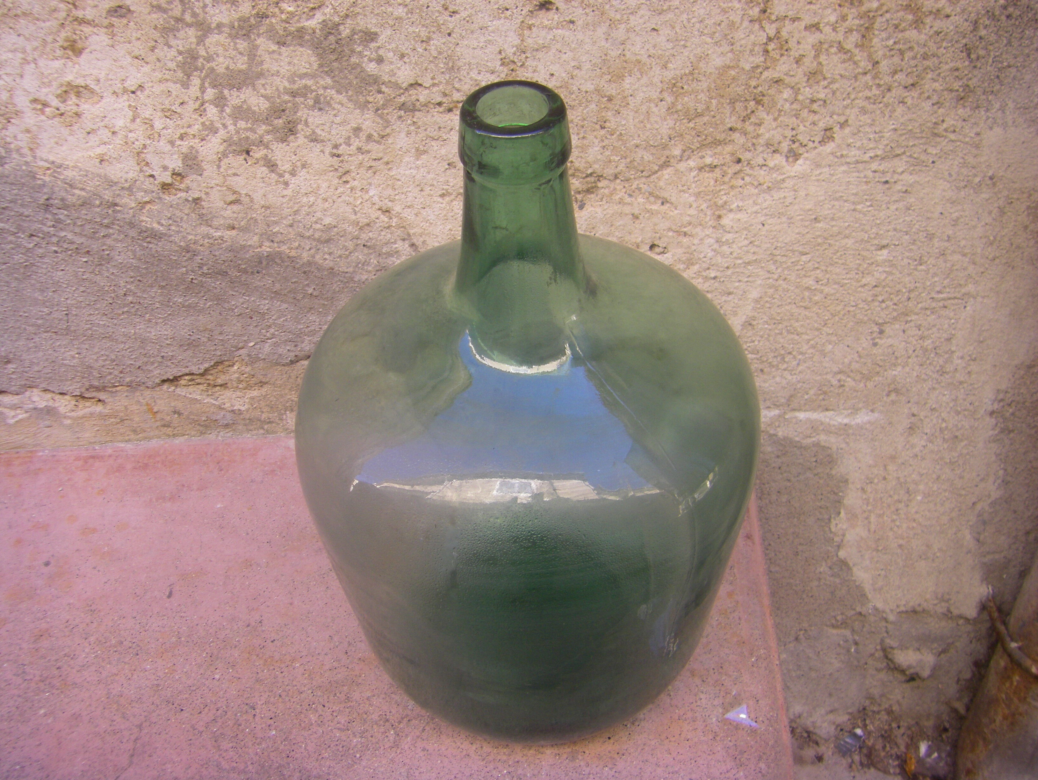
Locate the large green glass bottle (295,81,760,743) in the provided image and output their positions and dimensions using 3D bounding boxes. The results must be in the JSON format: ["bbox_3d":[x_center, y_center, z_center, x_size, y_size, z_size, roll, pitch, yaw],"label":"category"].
[{"bbox_3d":[0.005,0.013,0.696,0.284,0.427,0.284,-3,47,0],"label":"large green glass bottle"}]

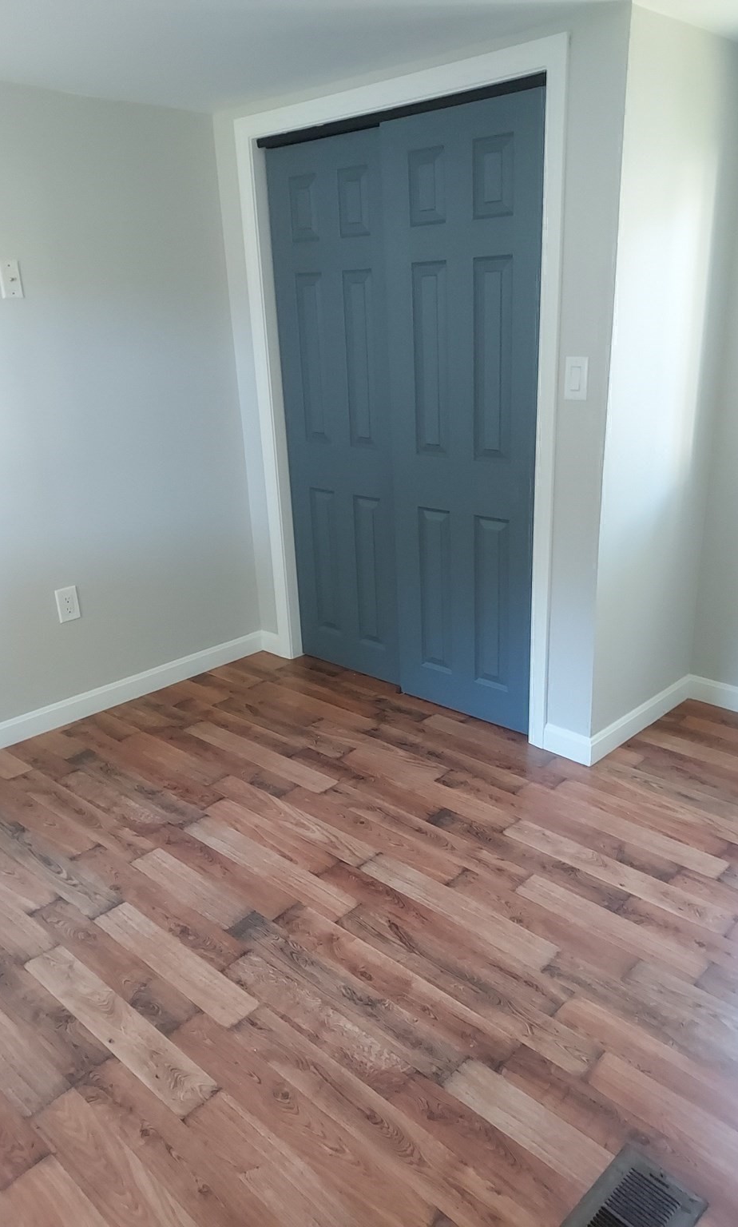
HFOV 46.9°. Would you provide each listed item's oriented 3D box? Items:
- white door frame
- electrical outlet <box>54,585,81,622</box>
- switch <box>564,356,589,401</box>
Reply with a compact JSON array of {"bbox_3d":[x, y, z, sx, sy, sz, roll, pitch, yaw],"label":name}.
[{"bbox_3d":[0.092,-0.664,3.017,1.339,2.094,0.100,15,27,40],"label":"white door frame"},{"bbox_3d":[-1.115,-0.033,3.155,0.078,0.124,0.010,-21,27,-40],"label":"electrical outlet"},{"bbox_3d":[0.601,-0.680,2.462,0.073,0.120,0.010,15,27,40],"label":"switch"}]

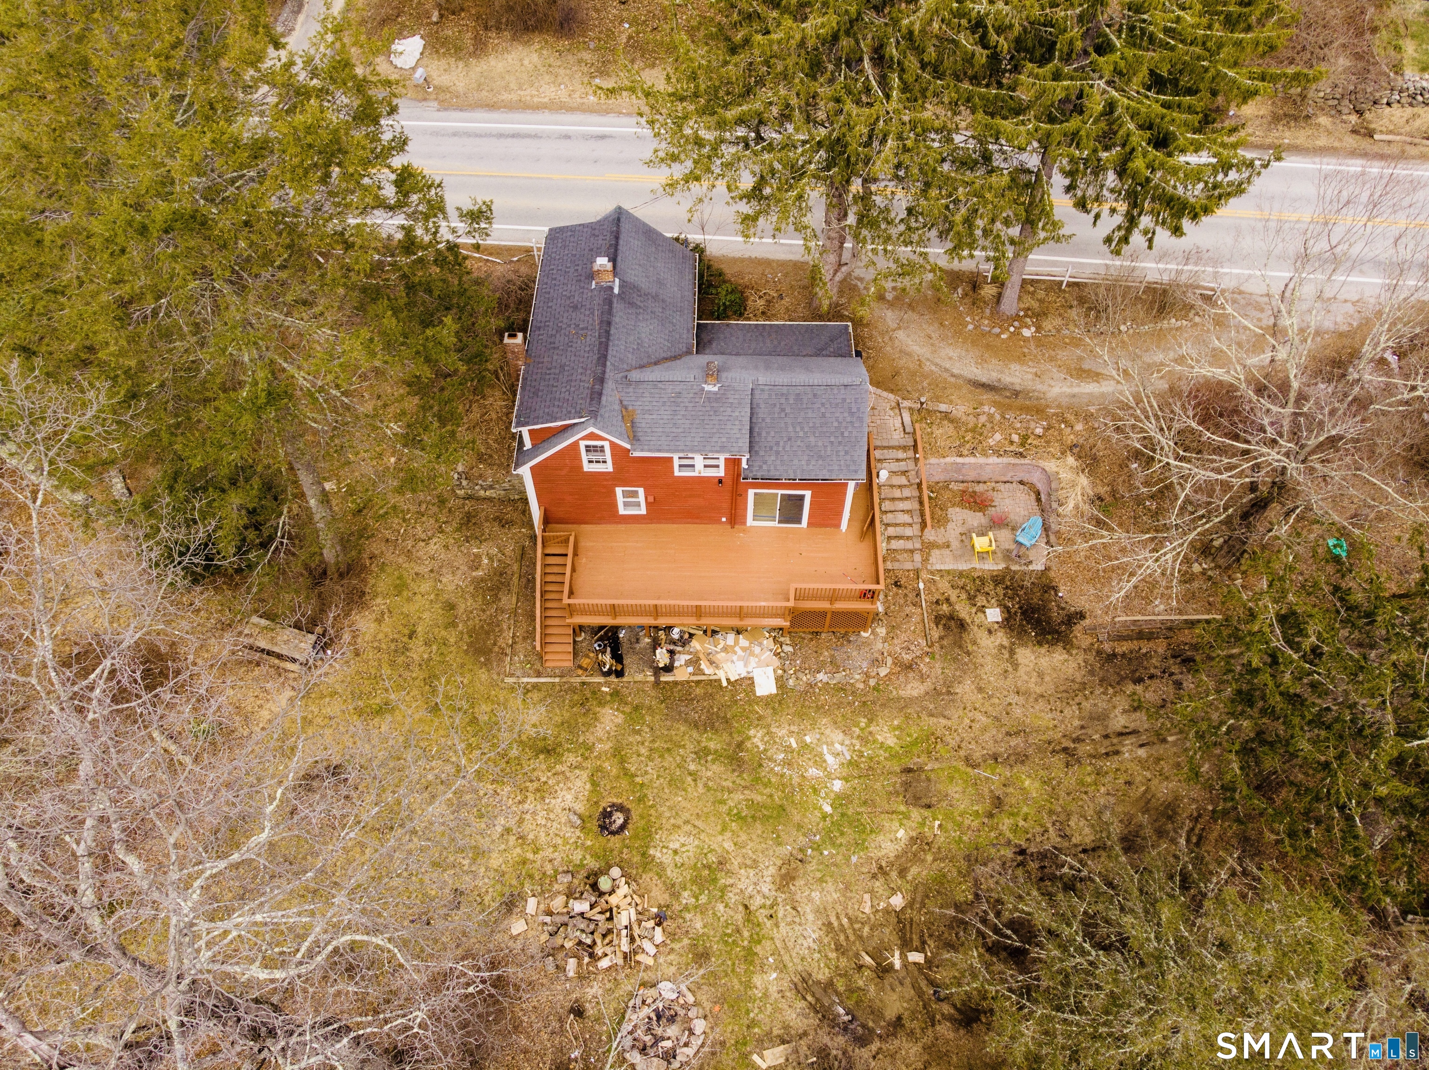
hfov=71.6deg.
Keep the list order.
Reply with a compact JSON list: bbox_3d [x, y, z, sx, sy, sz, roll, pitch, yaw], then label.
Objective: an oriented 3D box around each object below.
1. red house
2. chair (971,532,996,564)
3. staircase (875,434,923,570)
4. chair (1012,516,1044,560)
[{"bbox_3d":[-0.430,-3.506,33.368,11.500,8.700,13.500,1,56,0],"label":"red house"},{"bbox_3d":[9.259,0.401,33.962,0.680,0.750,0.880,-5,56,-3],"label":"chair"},{"bbox_3d":[6.423,-1.147,34.551,1.400,1.600,4.600,1,56,0],"label":"staircase"},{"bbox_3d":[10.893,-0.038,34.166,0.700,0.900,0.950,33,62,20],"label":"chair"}]

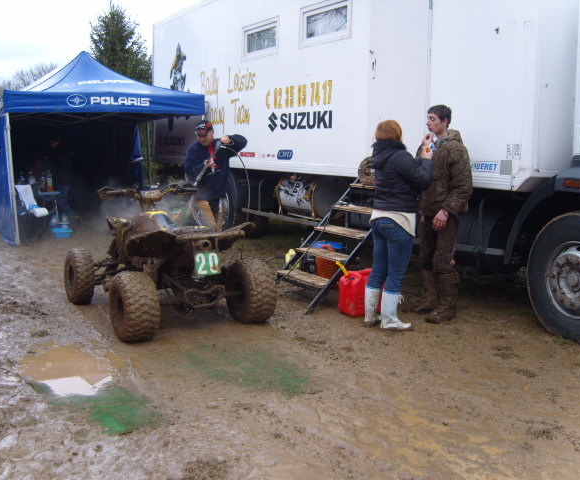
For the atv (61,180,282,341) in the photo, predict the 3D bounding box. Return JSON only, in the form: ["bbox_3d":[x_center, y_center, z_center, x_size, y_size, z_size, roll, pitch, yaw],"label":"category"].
[{"bbox_3d":[-1.092,0.085,5.625,1.230,1.090,1.830,-6,11,-31],"label":"atv"}]

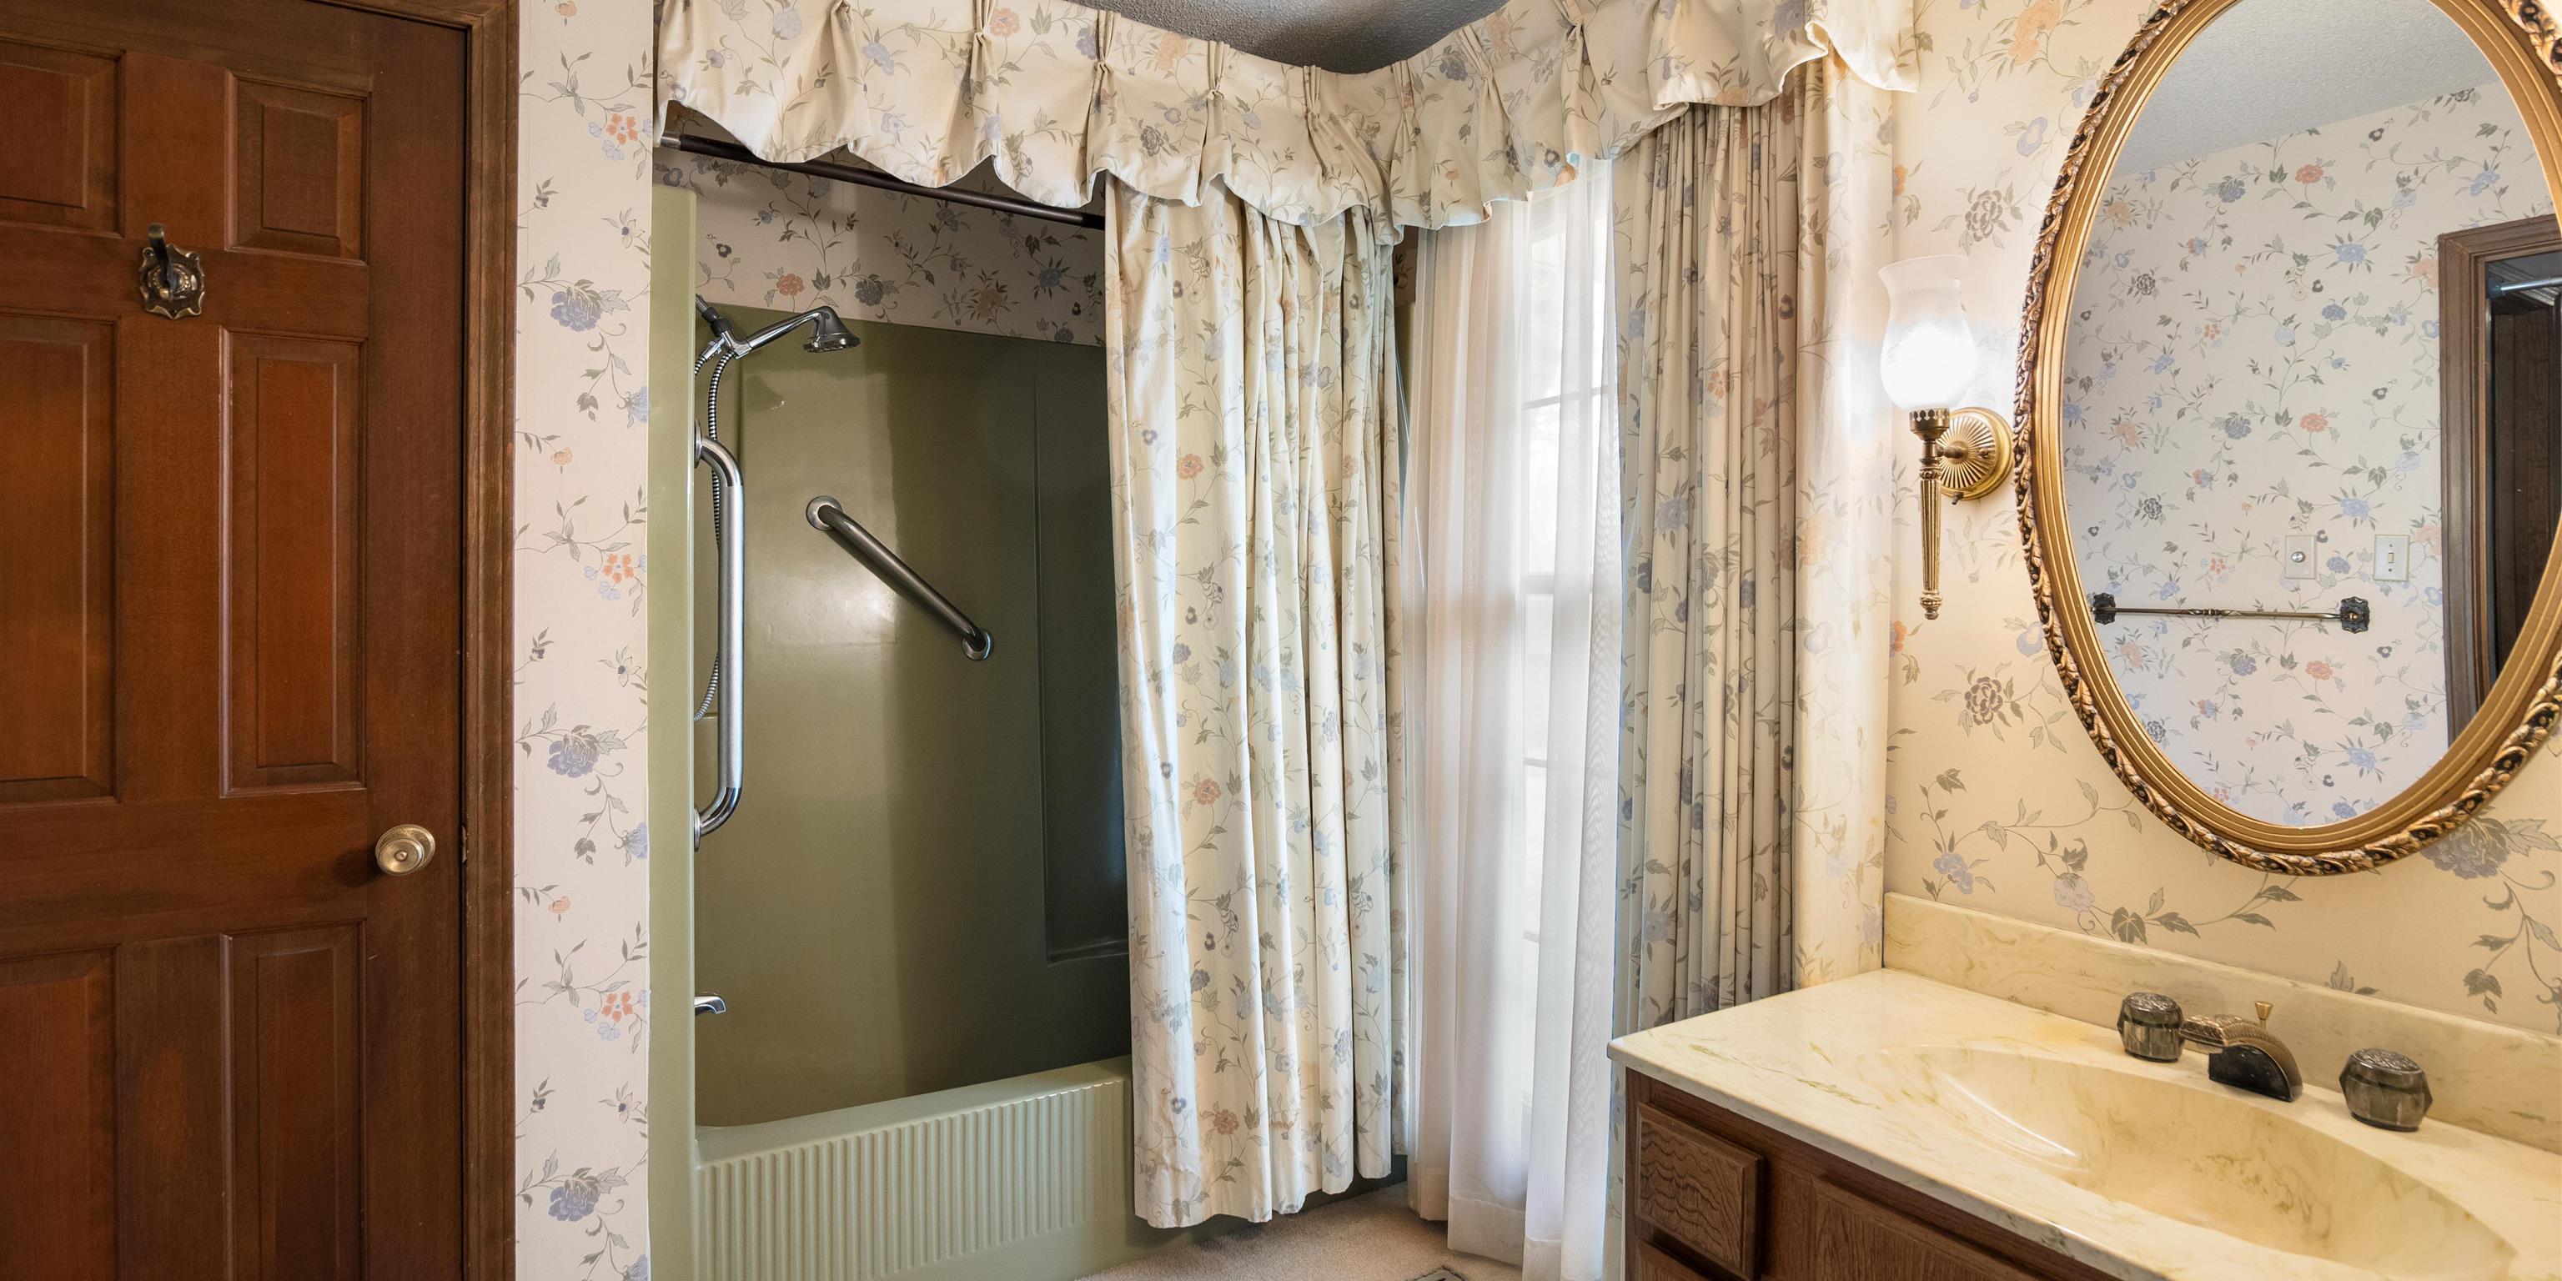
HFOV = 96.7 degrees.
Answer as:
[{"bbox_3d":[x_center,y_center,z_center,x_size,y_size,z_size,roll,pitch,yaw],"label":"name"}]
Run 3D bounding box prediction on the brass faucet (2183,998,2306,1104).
[{"bbox_3d":[0.960,0.416,1.147,0.155,0.090,0.068,0,0,-29],"label":"brass faucet"}]

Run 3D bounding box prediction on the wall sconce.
[{"bbox_3d":[0.846,-0.255,1.470,0.150,0.460,0.124,0,0,-29],"label":"wall sconce"}]

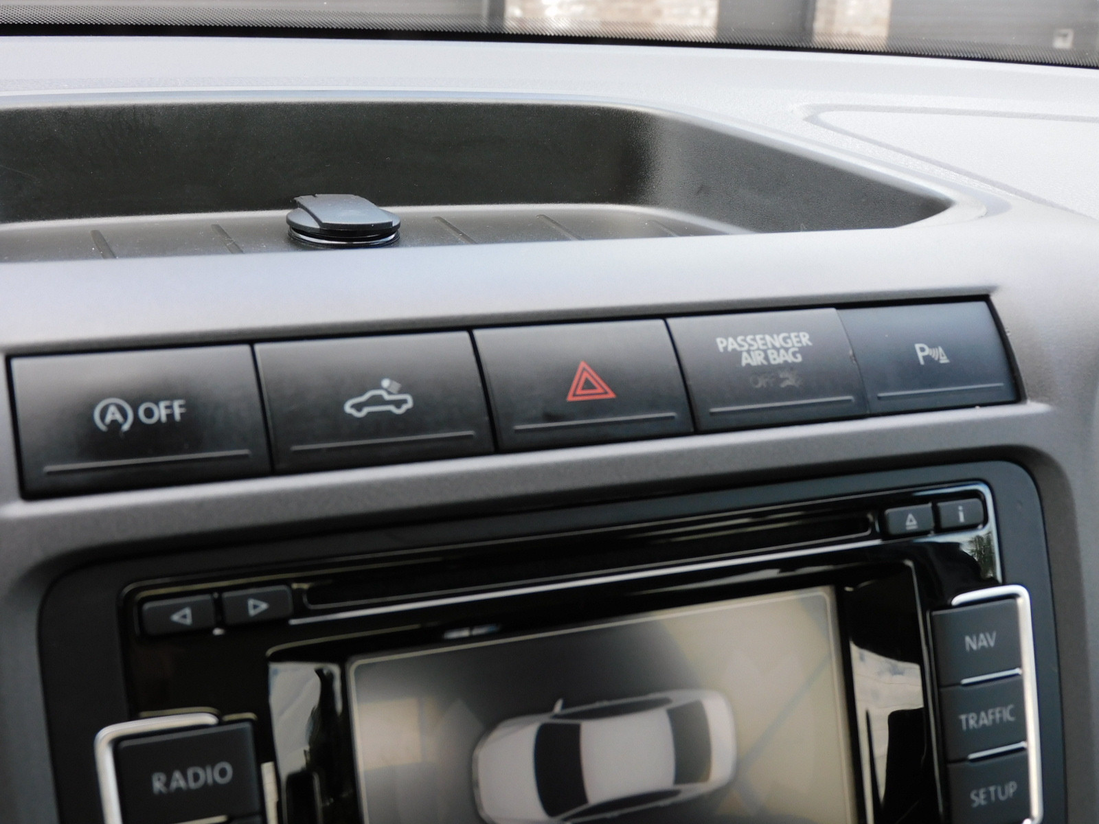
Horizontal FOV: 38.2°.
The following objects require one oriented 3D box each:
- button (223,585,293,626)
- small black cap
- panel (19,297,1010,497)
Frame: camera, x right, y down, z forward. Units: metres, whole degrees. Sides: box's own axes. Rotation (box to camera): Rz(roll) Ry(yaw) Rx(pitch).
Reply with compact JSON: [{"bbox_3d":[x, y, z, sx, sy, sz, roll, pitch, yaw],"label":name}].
[{"bbox_3d":[-0.053,0.035,0.287,0.013,0.006,0.004,-5,-1,-25],"label":"button"},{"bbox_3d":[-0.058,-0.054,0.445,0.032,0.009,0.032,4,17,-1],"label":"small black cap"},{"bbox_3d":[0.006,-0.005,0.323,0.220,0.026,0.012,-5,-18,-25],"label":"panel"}]

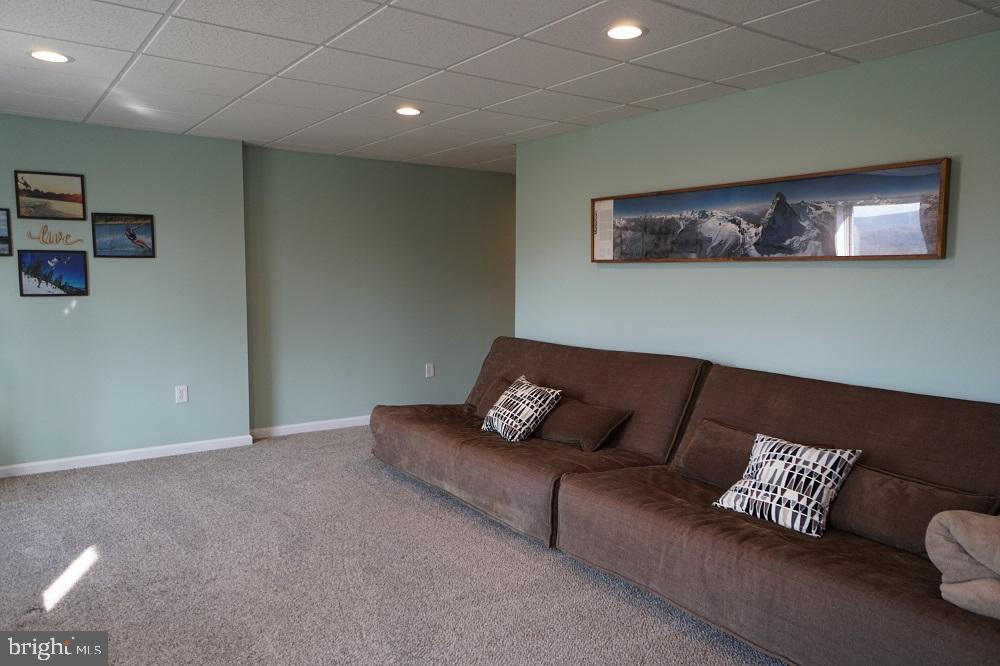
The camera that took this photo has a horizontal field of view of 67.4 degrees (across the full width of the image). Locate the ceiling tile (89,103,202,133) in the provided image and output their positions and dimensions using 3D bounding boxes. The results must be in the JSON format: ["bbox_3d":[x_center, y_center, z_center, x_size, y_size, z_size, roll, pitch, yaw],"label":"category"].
[{"bbox_3d":[-2.265,-1.369,4.809,0.600,0.020,0.691,-3,5,-35],"label":"ceiling tile"}]

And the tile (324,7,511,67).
[{"bbox_3d":[-0.339,-1.232,3.149,0.600,0.020,0.600,-3,5,-35],"label":"tile"}]

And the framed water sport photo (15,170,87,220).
[{"bbox_3d":[-2.861,-0.872,4.787,0.379,0.291,0.020,-3,5,-35],"label":"framed water sport photo"}]

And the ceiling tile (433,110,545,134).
[{"bbox_3d":[-0.045,-1.355,4.839,0.600,0.020,0.600,-3,5,-35],"label":"ceiling tile"}]

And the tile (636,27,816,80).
[{"bbox_3d":[1.006,-1.237,3.359,0.600,0.020,0.600,-3,5,-35],"label":"tile"}]

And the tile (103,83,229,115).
[{"bbox_3d":[-1.890,-1.327,4.279,0.610,0.020,0.610,-3,5,-35],"label":"tile"}]

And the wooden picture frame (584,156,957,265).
[{"bbox_3d":[1.245,-0.593,4.024,0.030,0.411,2.193,-3,5,-35],"label":"wooden picture frame"}]

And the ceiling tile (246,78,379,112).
[{"bbox_3d":[-1.040,-1.318,4.147,0.602,0.020,0.602,-3,5,-35],"label":"ceiling tile"}]

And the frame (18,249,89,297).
[{"bbox_3d":[-2.865,-0.381,4.822,0.377,0.289,0.020,-3,5,-35],"label":"frame"}]

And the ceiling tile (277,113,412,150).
[{"bbox_3d":[-1.073,-1.393,5.231,0.610,0.020,1.219,-3,5,-35],"label":"ceiling tile"}]

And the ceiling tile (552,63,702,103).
[{"bbox_3d":[0.656,-1.277,3.852,0.600,0.020,0.600,-3,5,-35],"label":"ceiling tile"}]

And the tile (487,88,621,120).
[{"bbox_3d":[0.305,-1.316,4.346,0.600,0.020,0.600,-3,5,-35],"label":"tile"}]

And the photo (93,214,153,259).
[{"bbox_3d":[-2.548,-0.657,5.089,0.377,0.295,0.020,-3,5,-35],"label":"photo"}]

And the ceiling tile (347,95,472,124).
[{"bbox_3d":[-0.543,-1.336,4.488,0.610,0.020,0.610,-3,5,-35],"label":"ceiling tile"}]

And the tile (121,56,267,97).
[{"bbox_3d":[-1.538,-1.295,3.795,0.602,0.020,0.602,-3,5,-35],"label":"tile"}]

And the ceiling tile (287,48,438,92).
[{"bbox_3d":[-0.690,-1.271,3.643,0.600,0.020,0.600,-3,5,-35],"label":"ceiling tile"}]

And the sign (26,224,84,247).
[{"bbox_3d":[-2.879,-0.634,4.861,0.314,0.132,0.010,-3,5,-35],"label":"sign"}]

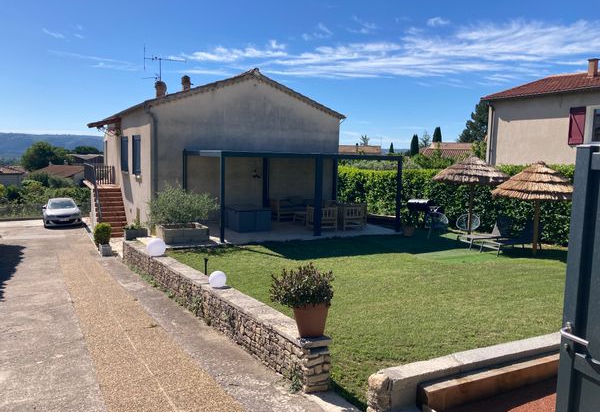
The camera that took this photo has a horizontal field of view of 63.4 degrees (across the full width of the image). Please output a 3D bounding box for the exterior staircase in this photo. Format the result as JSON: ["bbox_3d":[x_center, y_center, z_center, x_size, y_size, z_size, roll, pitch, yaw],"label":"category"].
[{"bbox_3d":[-8.096,0.255,20.816,1.100,1.861,2.766,-2,7,-28],"label":"exterior staircase"}]

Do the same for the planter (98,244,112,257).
[{"bbox_3d":[-5.553,1.268,13.895,0.310,0.320,0.310,-2,7,-28],"label":"planter"}]

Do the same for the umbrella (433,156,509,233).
[{"bbox_3d":[5.204,-0.169,14.638,2.130,2.470,2.130,-2,7,-28],"label":"umbrella"}]

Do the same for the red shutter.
[{"bbox_3d":[10.117,-2.900,17.700,0.040,1.350,0.610,-1,7,-24],"label":"red shutter"}]

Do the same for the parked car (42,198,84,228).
[{"bbox_3d":[-13.863,0.308,28.119,1.840,1.480,4.450,-2,3,-29],"label":"parked car"}]

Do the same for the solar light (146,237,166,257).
[{"bbox_3d":[-3.232,0.935,10.932,0.410,0.410,0.410,-2,7,-28],"label":"solar light"}]

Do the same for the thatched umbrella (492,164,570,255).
[{"bbox_3d":[6.244,0.087,12.734,2.130,2.410,2.130,-2,7,-28],"label":"thatched umbrella"}]

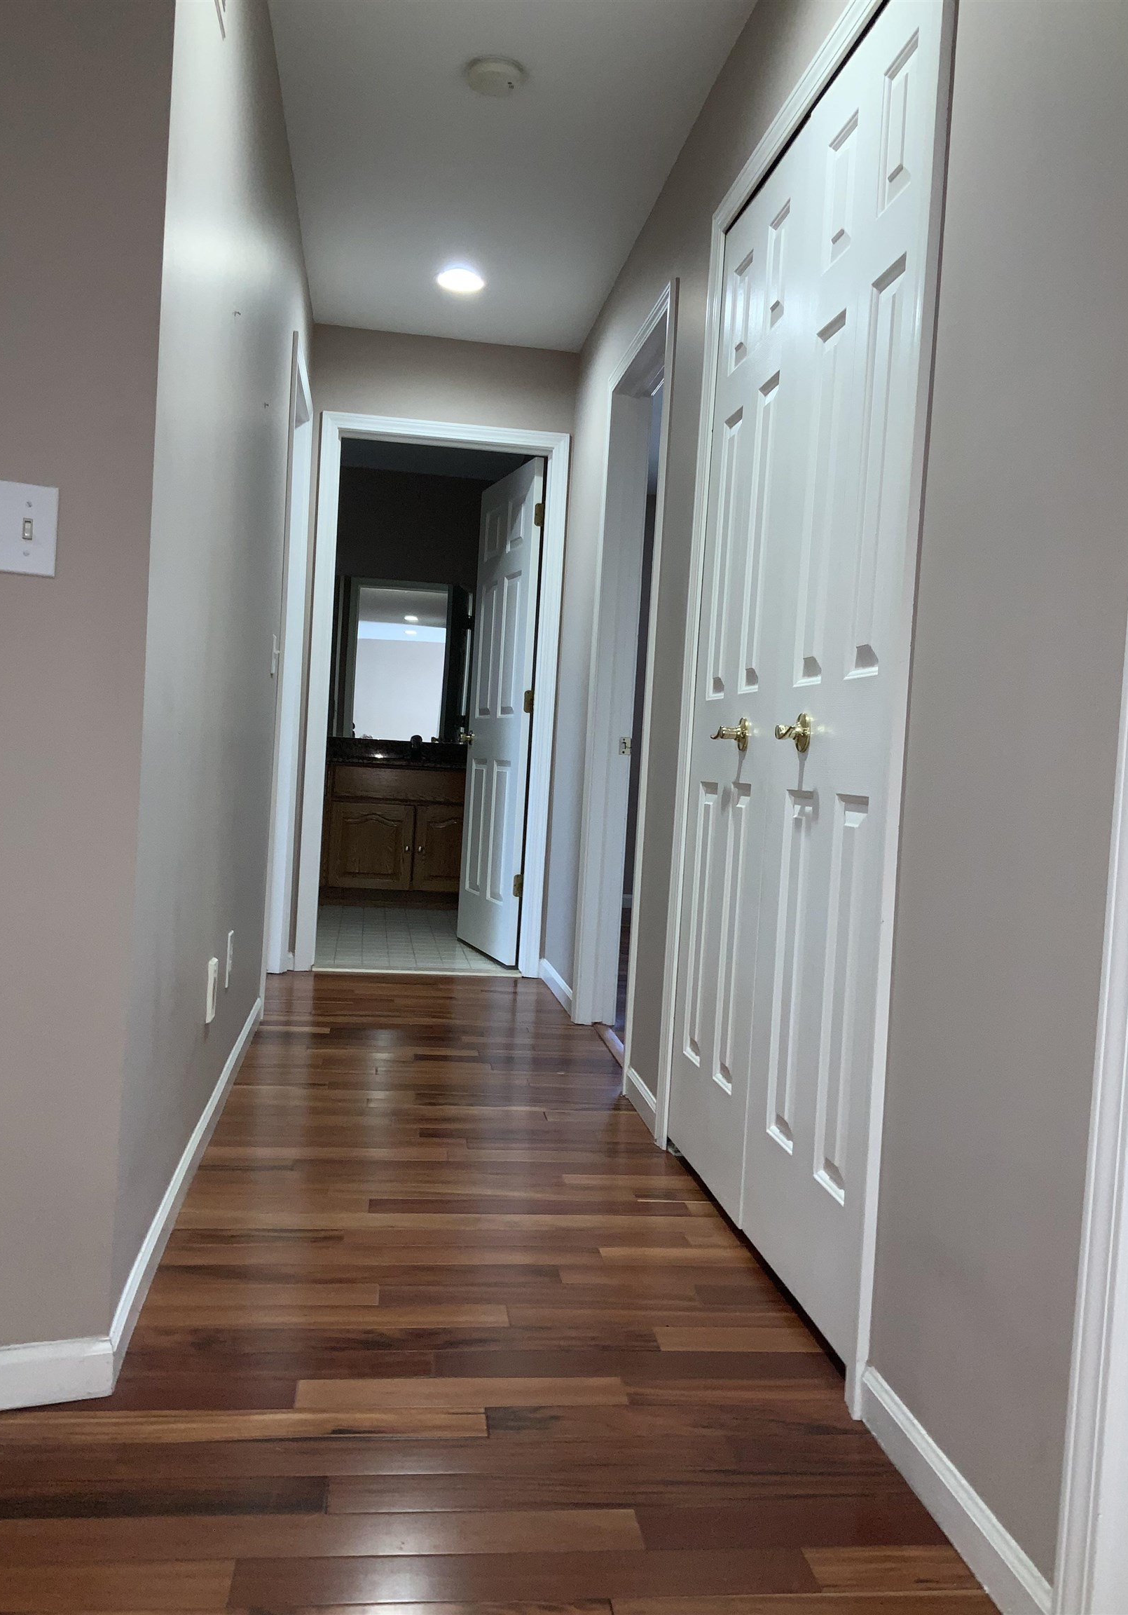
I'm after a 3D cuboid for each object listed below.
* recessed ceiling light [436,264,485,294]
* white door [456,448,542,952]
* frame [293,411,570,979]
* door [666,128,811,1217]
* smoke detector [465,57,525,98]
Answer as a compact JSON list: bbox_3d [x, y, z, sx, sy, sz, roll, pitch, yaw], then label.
[{"bbox_3d":[-0.342,-1.747,4.497,0.165,0.020,0.165,3,2,-8],"label":"recessed ceiling light"},{"bbox_3d":[-0.283,-0.392,5.782,0.042,2.020,0.790,2,2,-18],"label":"white door"},{"bbox_3d":[-0.511,-0.411,5.257,0.950,2.118,0.130,3,2,-8],"label":"frame"},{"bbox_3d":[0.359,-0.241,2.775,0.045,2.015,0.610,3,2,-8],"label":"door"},{"bbox_3d":[-0.157,-1.671,3.108,0.137,0.036,0.137,3,2,-8],"label":"smoke detector"}]

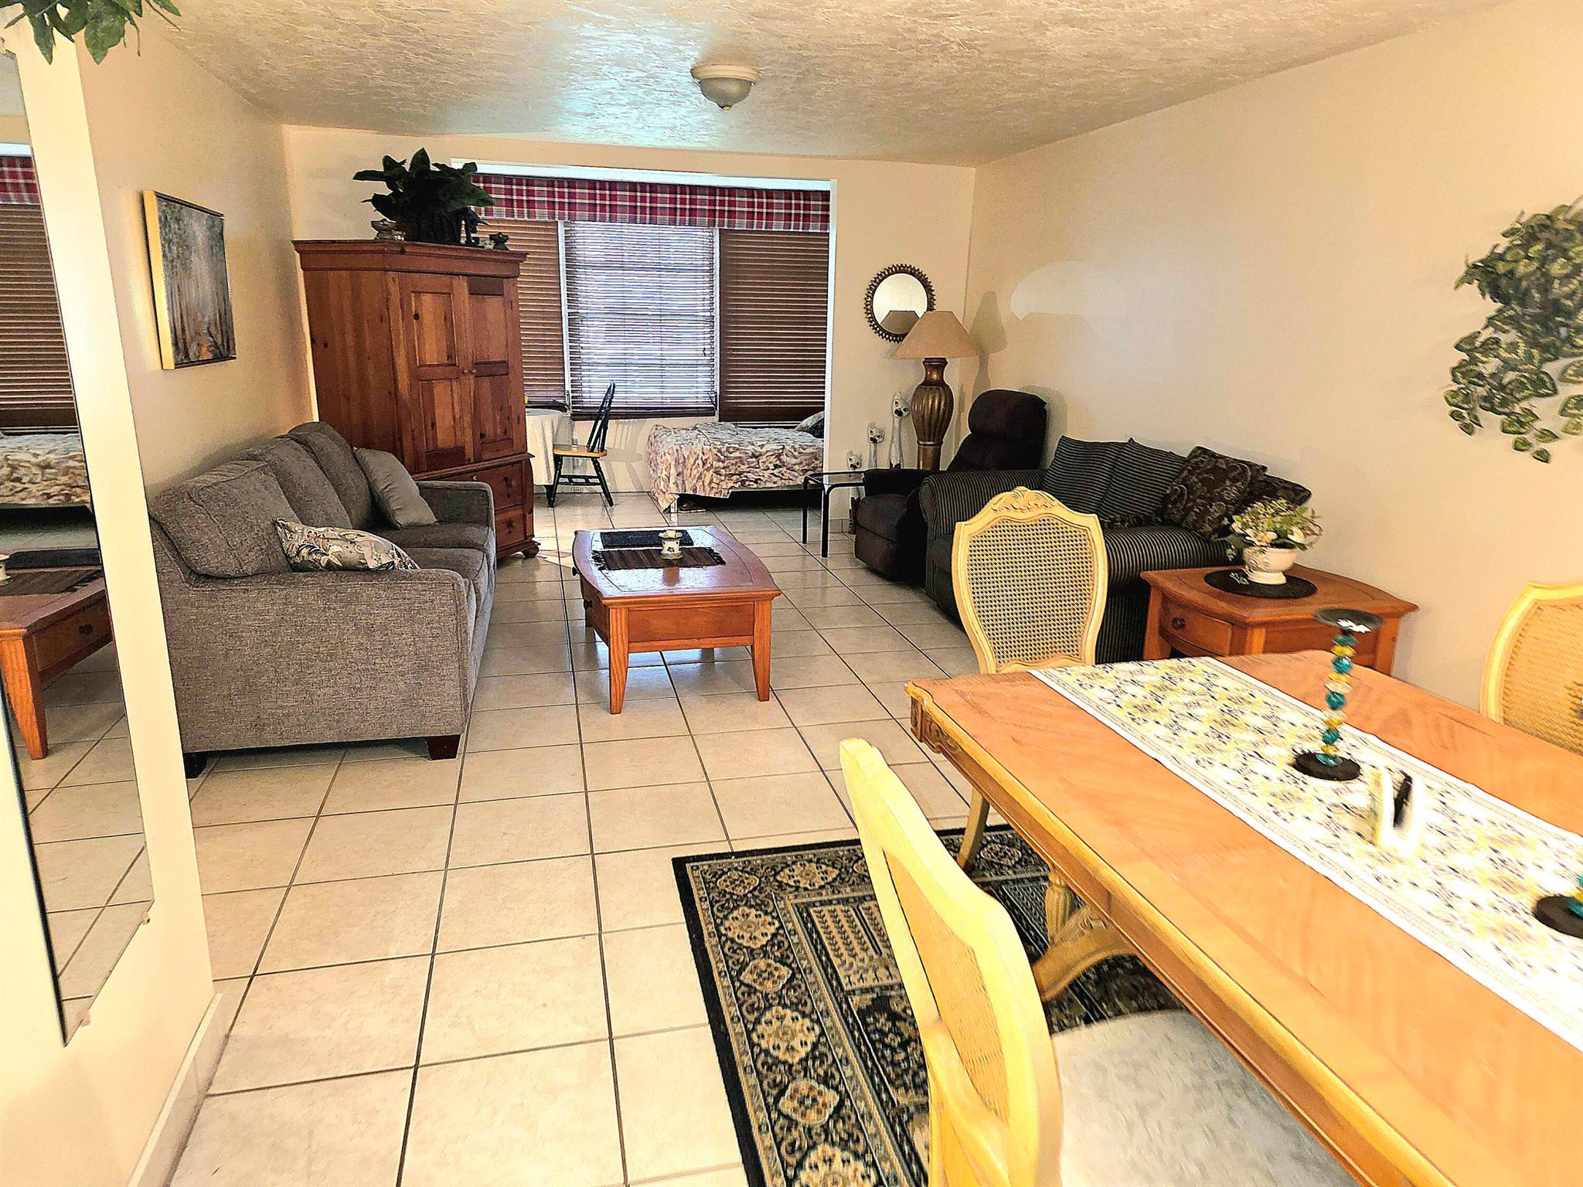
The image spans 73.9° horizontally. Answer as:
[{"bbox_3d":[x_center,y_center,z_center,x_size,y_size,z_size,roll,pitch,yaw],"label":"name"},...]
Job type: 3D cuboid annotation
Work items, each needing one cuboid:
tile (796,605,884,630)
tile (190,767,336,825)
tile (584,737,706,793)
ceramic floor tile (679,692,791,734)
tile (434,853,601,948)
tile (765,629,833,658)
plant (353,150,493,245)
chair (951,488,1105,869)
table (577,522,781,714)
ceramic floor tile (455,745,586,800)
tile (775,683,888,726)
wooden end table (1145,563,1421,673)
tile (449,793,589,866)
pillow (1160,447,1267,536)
[{"bbox_3d":[0.265,0.125,5.478,0.398,0.010,0.398,-3,16,-13],"label":"tile"},{"bbox_3d":[-1.683,0.647,3.355,0.396,0.010,0.396,-3,16,-13],"label":"tile"},{"bbox_3d":[-0.518,0.594,3.645,0.398,0.010,0.398,-3,16,-13],"label":"tile"},{"bbox_3d":[-0.219,0.471,4.128,0.402,0.012,0.406,-3,15,-13],"label":"ceramic floor tile"},{"bbox_3d":[-0.719,0.818,2.785,0.402,0.012,0.406,-3,15,-13],"label":"tile"},{"bbox_3d":[-0.026,0.247,5.014,0.398,0.010,0.398,-3,16,-13],"label":"tile"},{"bbox_3d":[-2.050,-2.171,5.868,0.680,0.510,0.580,-3,16,-13],"label":"plant"},{"bbox_3d":[0.659,0.306,2.659,0.480,1.076,0.560,-3,15,-15],"label":"chair"},{"bbox_3d":[-0.555,0.072,4.707,0.770,0.475,1.280,-3,16,-16],"label":"table"},{"bbox_3d":[-0.908,0.612,3.563,0.402,0.012,0.406,-3,15,-13],"label":"ceramic floor tile"},{"bbox_3d":[0.172,0.452,4.207,0.398,0.010,0.398,-3,16,-13],"label":"tile"},{"bbox_3d":[1.682,0.281,3.752,0.738,0.596,0.625,-3,16,-13],"label":"wooden end table"},{"bbox_3d":[-0.824,0.723,3.218,0.398,0.010,0.398,-3,16,-13],"label":"tile"},{"bbox_3d":[1.795,-0.398,4.380,0.140,0.380,0.440,26,7,-19],"label":"pillow"}]

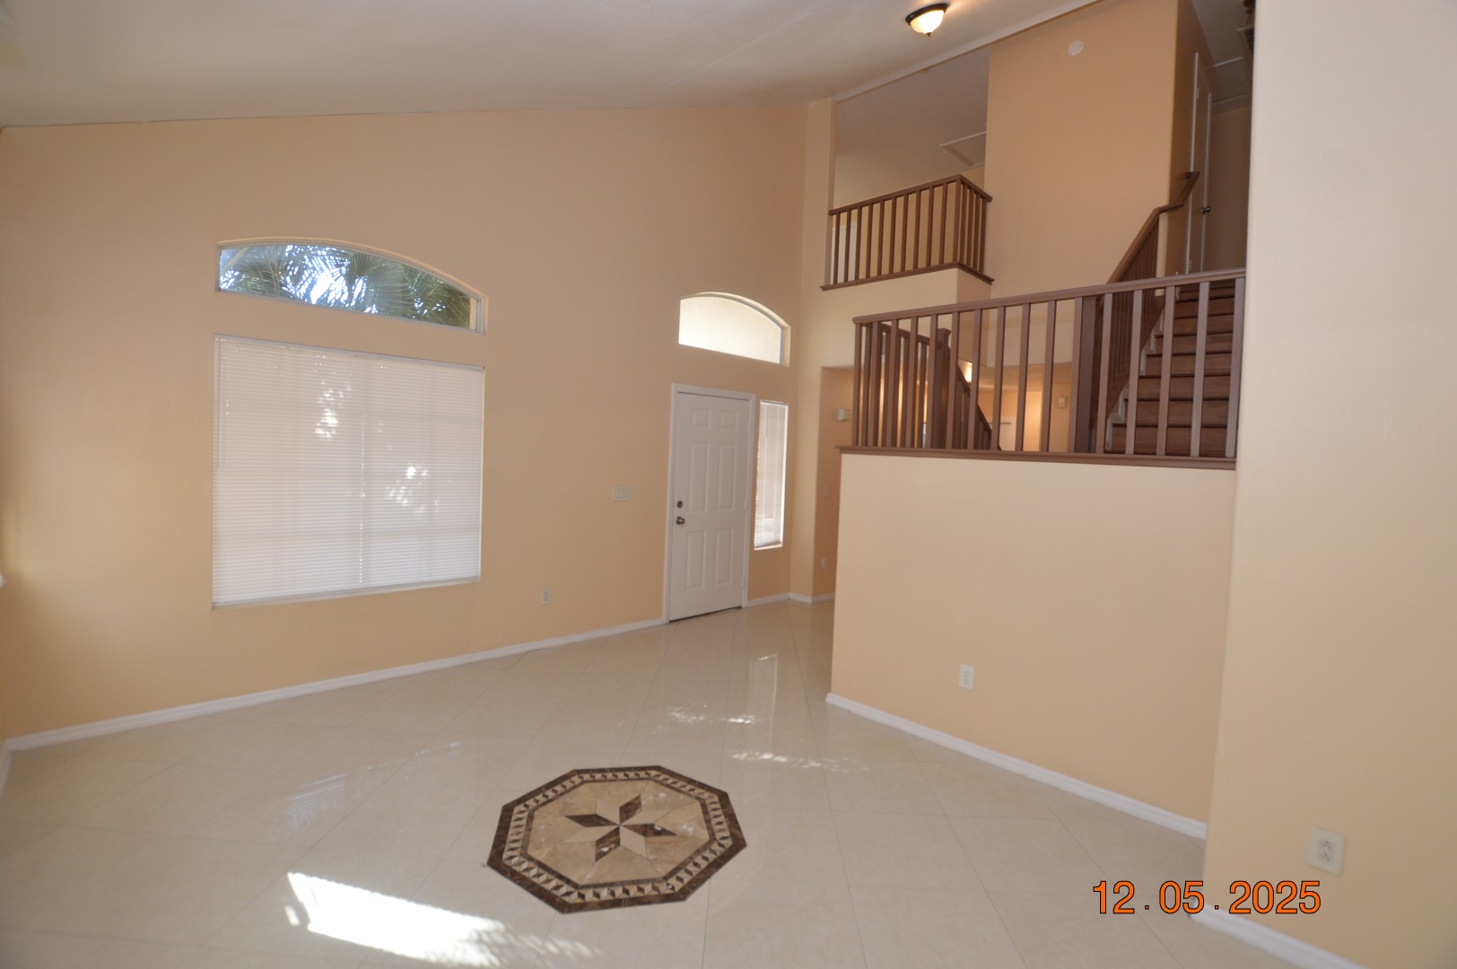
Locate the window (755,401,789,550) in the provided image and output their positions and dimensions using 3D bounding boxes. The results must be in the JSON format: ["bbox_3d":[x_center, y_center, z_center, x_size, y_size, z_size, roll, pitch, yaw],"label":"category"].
[{"bbox_3d":[0.415,-0.081,6.155,0.405,1.465,0.070,-1,4,-43],"label":"window"}]

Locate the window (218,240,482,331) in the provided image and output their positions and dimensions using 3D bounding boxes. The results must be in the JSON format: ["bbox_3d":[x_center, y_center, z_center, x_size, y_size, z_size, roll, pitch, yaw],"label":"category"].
[{"bbox_3d":[-2.172,-1.212,3.654,1.390,0.400,0.080,-1,4,-43],"label":"window"}]

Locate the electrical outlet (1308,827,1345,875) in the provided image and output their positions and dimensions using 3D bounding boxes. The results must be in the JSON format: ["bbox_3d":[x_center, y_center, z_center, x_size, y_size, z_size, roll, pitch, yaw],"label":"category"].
[{"bbox_3d":[1.736,1.062,1.759,0.069,0.115,0.010,5,4,44],"label":"electrical outlet"}]

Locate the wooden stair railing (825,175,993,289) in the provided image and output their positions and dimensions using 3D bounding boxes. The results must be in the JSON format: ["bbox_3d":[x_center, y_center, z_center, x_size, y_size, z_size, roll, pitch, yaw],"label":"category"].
[{"bbox_3d":[1.723,-2.291,5.889,1.370,0.785,0.740,5,4,44],"label":"wooden stair railing"}]

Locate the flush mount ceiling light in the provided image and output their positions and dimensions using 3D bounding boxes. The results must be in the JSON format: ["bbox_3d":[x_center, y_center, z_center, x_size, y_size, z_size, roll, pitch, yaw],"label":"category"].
[{"bbox_3d":[1.450,-3.329,4.394,0.305,0.140,0.305,-29,23,-38],"label":"flush mount ceiling light"}]

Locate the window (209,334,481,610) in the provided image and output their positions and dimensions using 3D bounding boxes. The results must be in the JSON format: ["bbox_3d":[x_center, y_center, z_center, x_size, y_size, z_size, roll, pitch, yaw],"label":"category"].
[{"bbox_3d":[-2.212,-0.066,3.687,1.410,1.445,0.080,-1,4,-43],"label":"window"}]

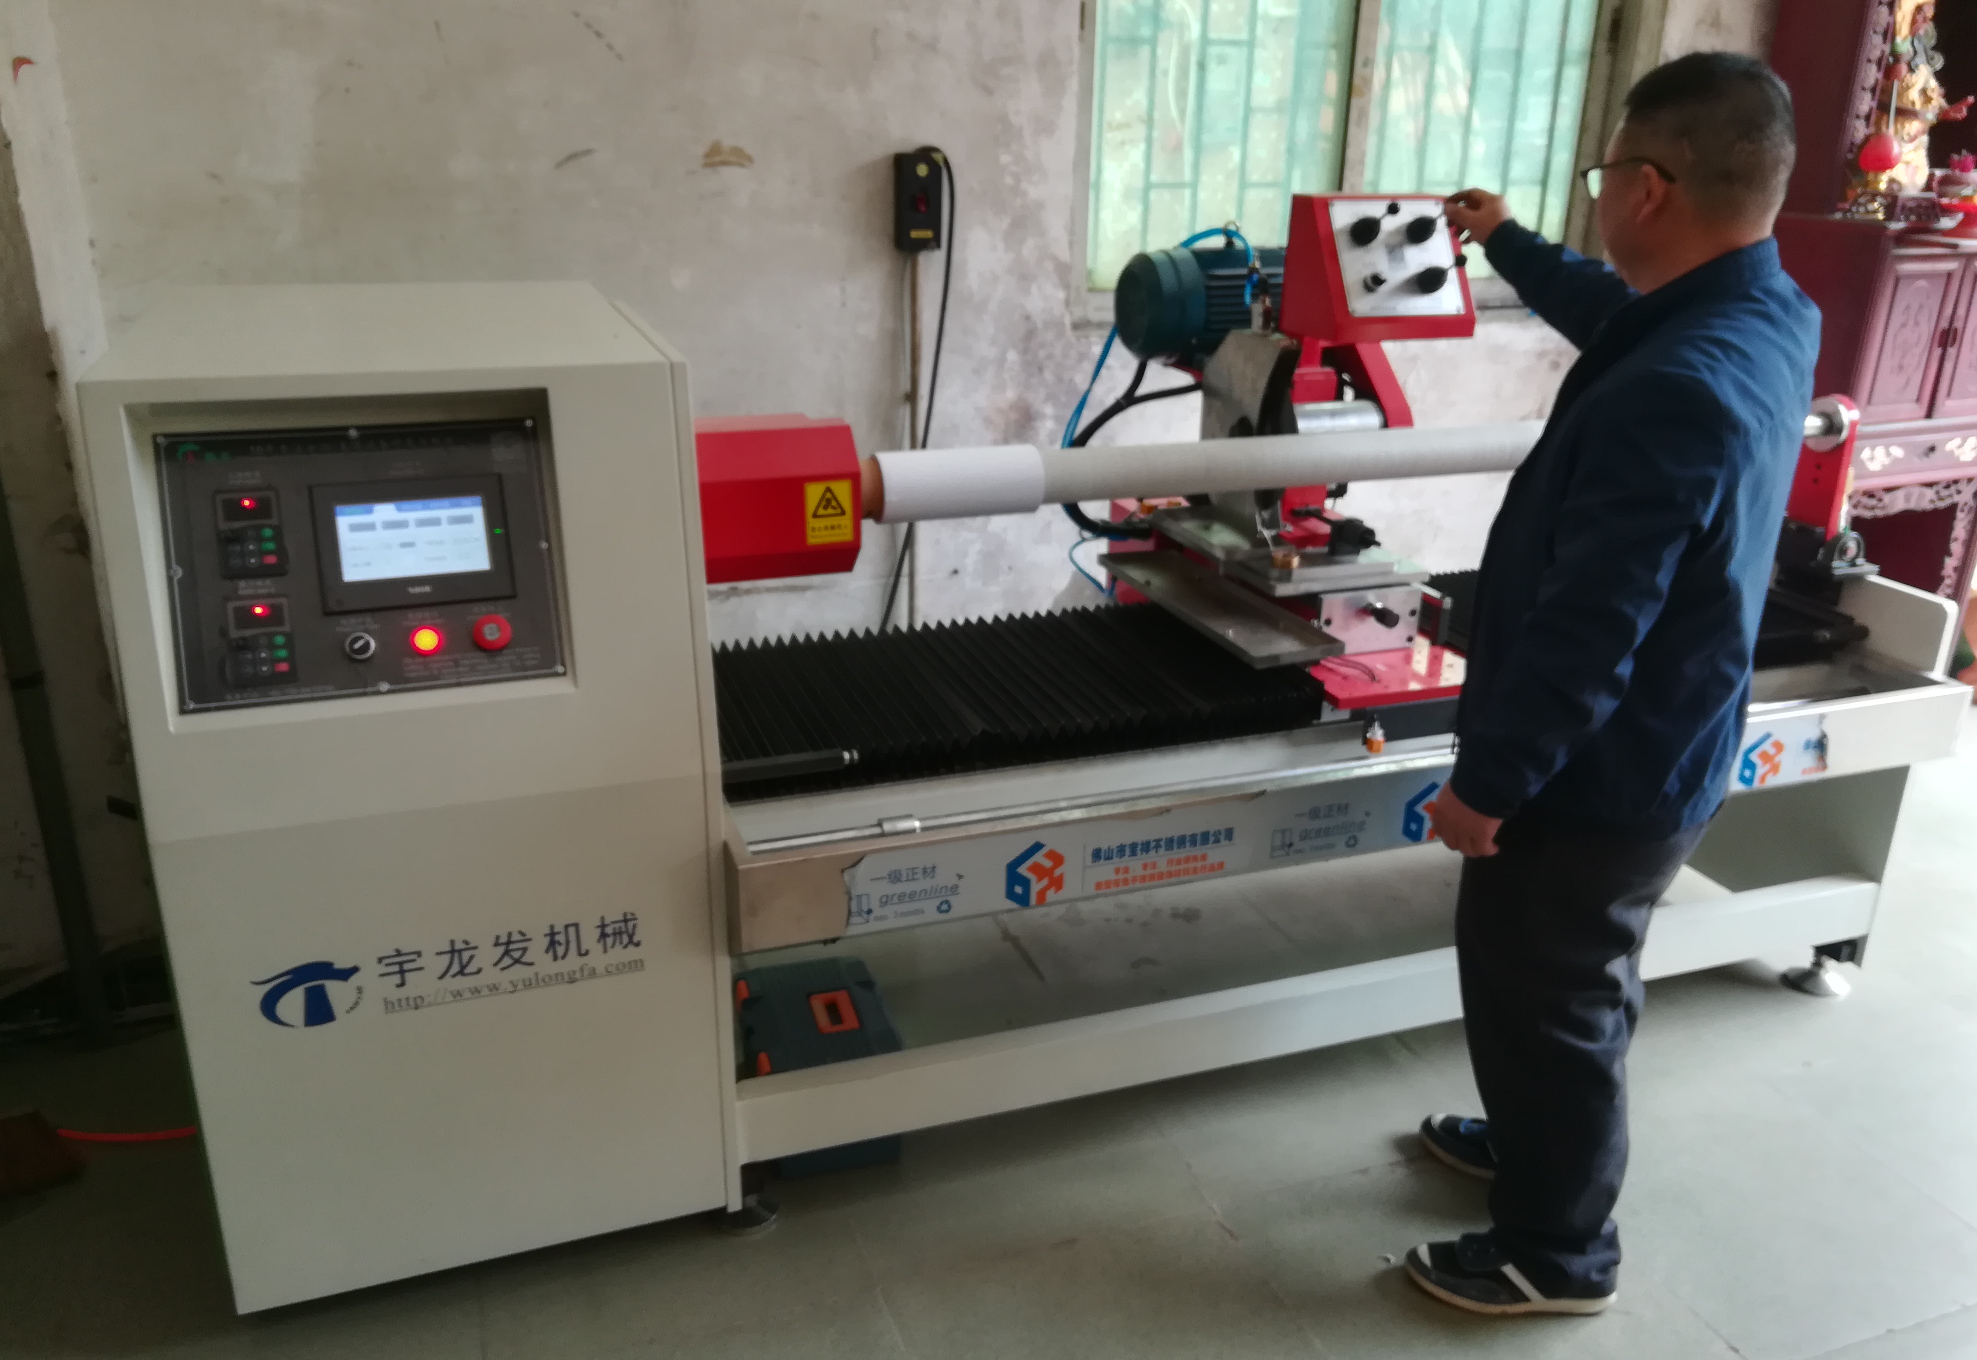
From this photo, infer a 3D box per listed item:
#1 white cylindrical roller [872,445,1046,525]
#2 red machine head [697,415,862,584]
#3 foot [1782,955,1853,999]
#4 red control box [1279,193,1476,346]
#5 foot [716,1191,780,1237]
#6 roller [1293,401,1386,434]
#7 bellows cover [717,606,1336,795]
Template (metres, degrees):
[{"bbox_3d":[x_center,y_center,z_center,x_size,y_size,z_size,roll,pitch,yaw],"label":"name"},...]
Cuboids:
[{"bbox_3d":[-0.041,-0.278,2.099,0.233,0.095,0.095,-6,21,-18],"label":"white cylindrical roller"},{"bbox_3d":[-0.311,-0.248,2.011,0.231,0.200,0.215,-6,21,-18],"label":"red machine head"},{"bbox_3d":[1.513,0.521,2.705,0.113,0.062,0.113,-6,21,-18],"label":"foot"},{"bbox_3d":[0.627,-0.657,2.356,0.250,0.206,0.172,-6,21,-19],"label":"red control box"},{"bbox_3d":[-0.346,0.728,2.102,0.103,0.051,0.107,-6,21,-18],"label":"foot"},{"bbox_3d":[0.553,-0.405,2.386,0.148,0.082,0.082,-6,21,-18],"label":"roller"},{"bbox_3d":[-0.010,0.011,2.300,0.917,0.066,0.489,-6,21,-18],"label":"bellows cover"}]

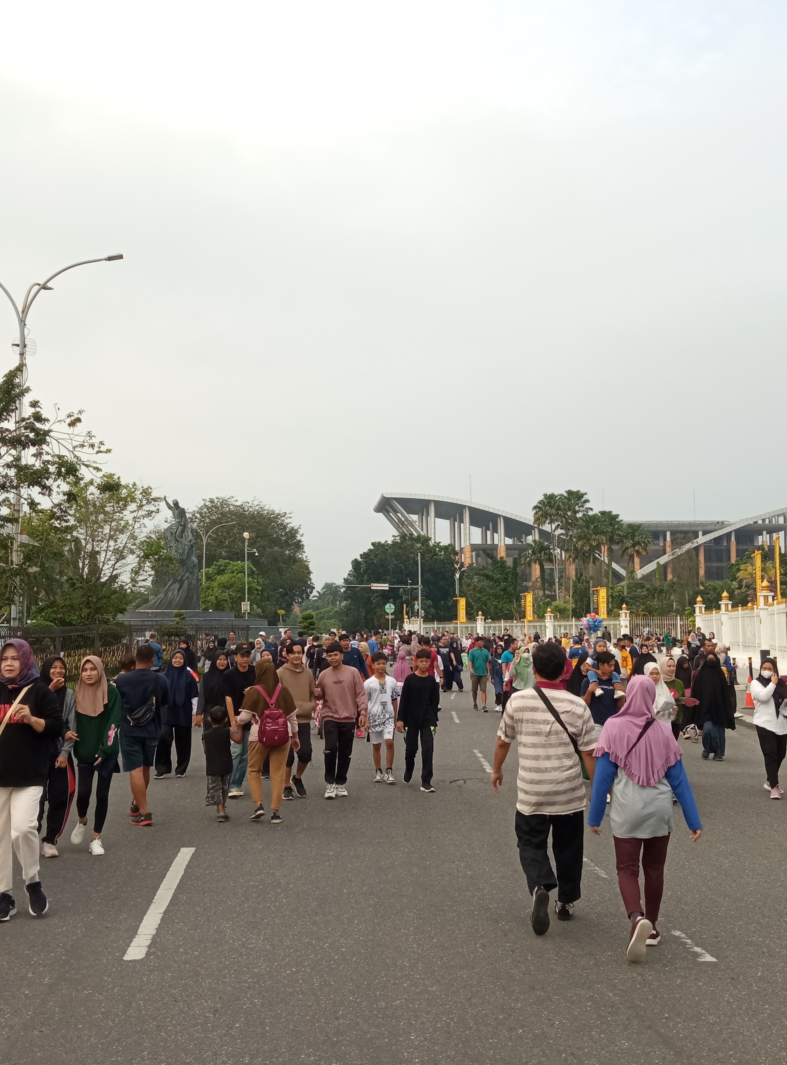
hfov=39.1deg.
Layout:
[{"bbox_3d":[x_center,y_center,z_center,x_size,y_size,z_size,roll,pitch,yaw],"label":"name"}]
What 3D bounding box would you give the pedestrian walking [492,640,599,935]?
[{"bbox_3d":[0.912,1.501,6.668,0.620,1.672,0.520,-1,-5,3],"label":"pedestrian walking"}]

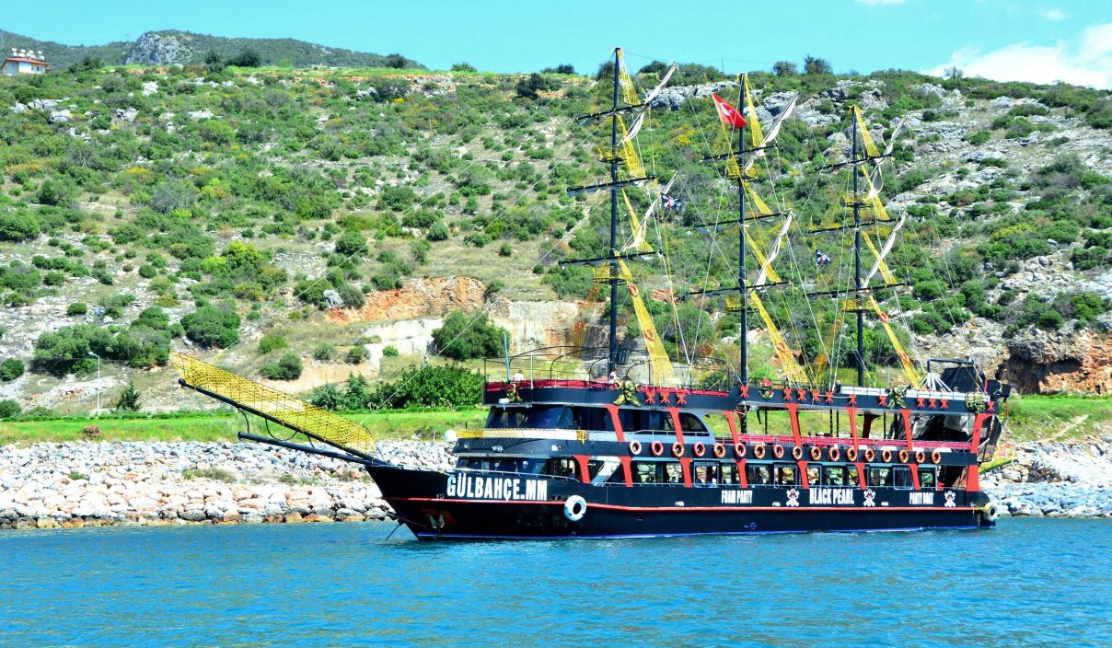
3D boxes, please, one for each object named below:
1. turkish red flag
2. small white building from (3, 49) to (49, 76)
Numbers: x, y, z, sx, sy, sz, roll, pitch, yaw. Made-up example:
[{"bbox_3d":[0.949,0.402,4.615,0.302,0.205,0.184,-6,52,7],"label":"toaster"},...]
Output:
[{"bbox_3d":[9.040,-11.130,83.500,2.000,1.850,0.500,2,-6,-20],"label":"turkish red flag"},{"bbox_3d":[-150.980,-74.380,456.000,11.500,7.000,10.000,2,-6,-23],"label":"small white building"}]

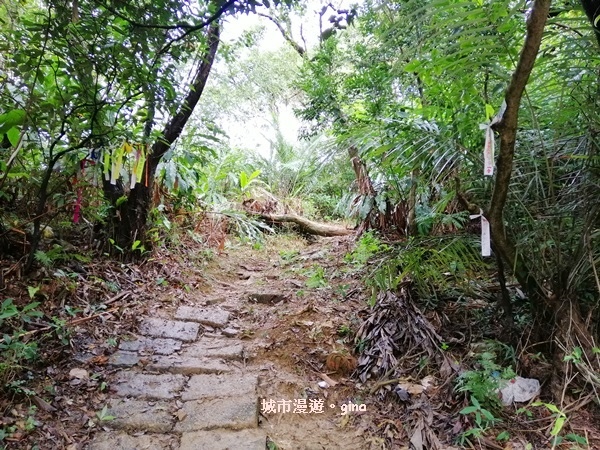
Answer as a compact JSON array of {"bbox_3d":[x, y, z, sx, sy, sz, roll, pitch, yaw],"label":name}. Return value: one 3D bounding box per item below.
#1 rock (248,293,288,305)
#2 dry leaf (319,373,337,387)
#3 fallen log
[{"bbox_3d":[-0.294,0.660,4.060,0.340,0.110,0.200,1,0,-2],"label":"rock"},{"bbox_3d":[0.174,0.929,2.700,0.080,0.025,0.140,-9,15,-38],"label":"dry leaf"},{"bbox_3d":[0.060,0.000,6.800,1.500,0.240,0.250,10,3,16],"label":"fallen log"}]

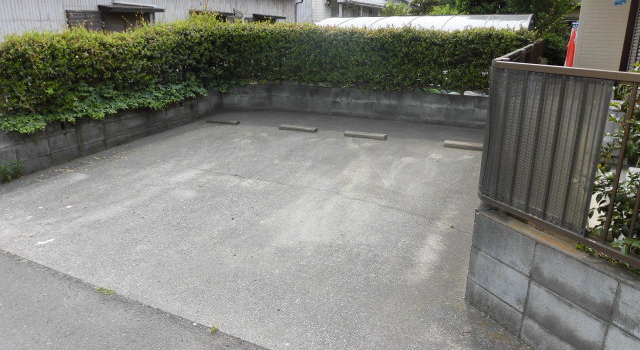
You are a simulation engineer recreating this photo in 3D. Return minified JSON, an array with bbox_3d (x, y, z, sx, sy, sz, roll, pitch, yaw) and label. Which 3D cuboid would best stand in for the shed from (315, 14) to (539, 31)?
[{"bbox_3d":[2.421,-2.835,11.089,5.150,2.100,2.400,9,19,28],"label":"shed"}]

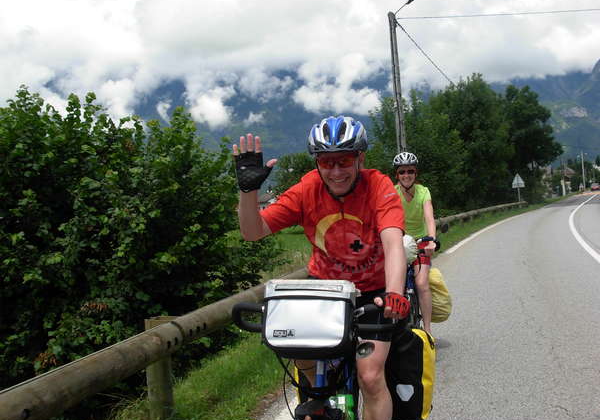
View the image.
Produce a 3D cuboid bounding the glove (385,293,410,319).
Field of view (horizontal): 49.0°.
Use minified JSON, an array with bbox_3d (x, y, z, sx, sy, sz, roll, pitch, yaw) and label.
[{"bbox_3d":[0.315,0.309,2.130,0.090,0.095,0.110,-4,1,14],"label":"glove"}]

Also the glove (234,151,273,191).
[{"bbox_3d":[-0.157,-0.130,2.220,0.125,0.135,0.060,-5,18,-3],"label":"glove"}]

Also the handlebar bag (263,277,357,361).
[{"bbox_3d":[0.025,0.342,2.050,0.265,0.225,0.190,-1,1,12],"label":"handlebar bag"}]

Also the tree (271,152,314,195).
[{"bbox_3d":[-0.319,-1.958,60.000,4.800,6.800,4.800,-4,1,0],"label":"tree"}]

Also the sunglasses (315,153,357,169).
[{"bbox_3d":[0.134,-0.174,2.360,0.148,0.050,0.150,-4,1,7],"label":"sunglasses"}]

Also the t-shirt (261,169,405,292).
[{"bbox_3d":[0.135,0.084,2.580,0.530,0.510,0.360,-5,16,12],"label":"t-shirt"}]

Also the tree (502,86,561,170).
[{"bbox_3d":[19.413,-5.302,55.000,5.900,9.700,5.900,-4,1,0],"label":"tree"}]

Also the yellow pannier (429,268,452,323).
[{"bbox_3d":[1.184,0.733,5.650,0.220,0.470,0.340,-4,1,15],"label":"yellow pannier"}]

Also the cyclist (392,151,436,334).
[{"bbox_3d":[0.897,0.275,5.250,0.500,1.470,0.700,-4,1,14],"label":"cyclist"}]

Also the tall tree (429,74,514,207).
[{"bbox_3d":[11.063,-3.858,42.000,5.400,8.700,5.400,-4,1,0],"label":"tall tree"}]

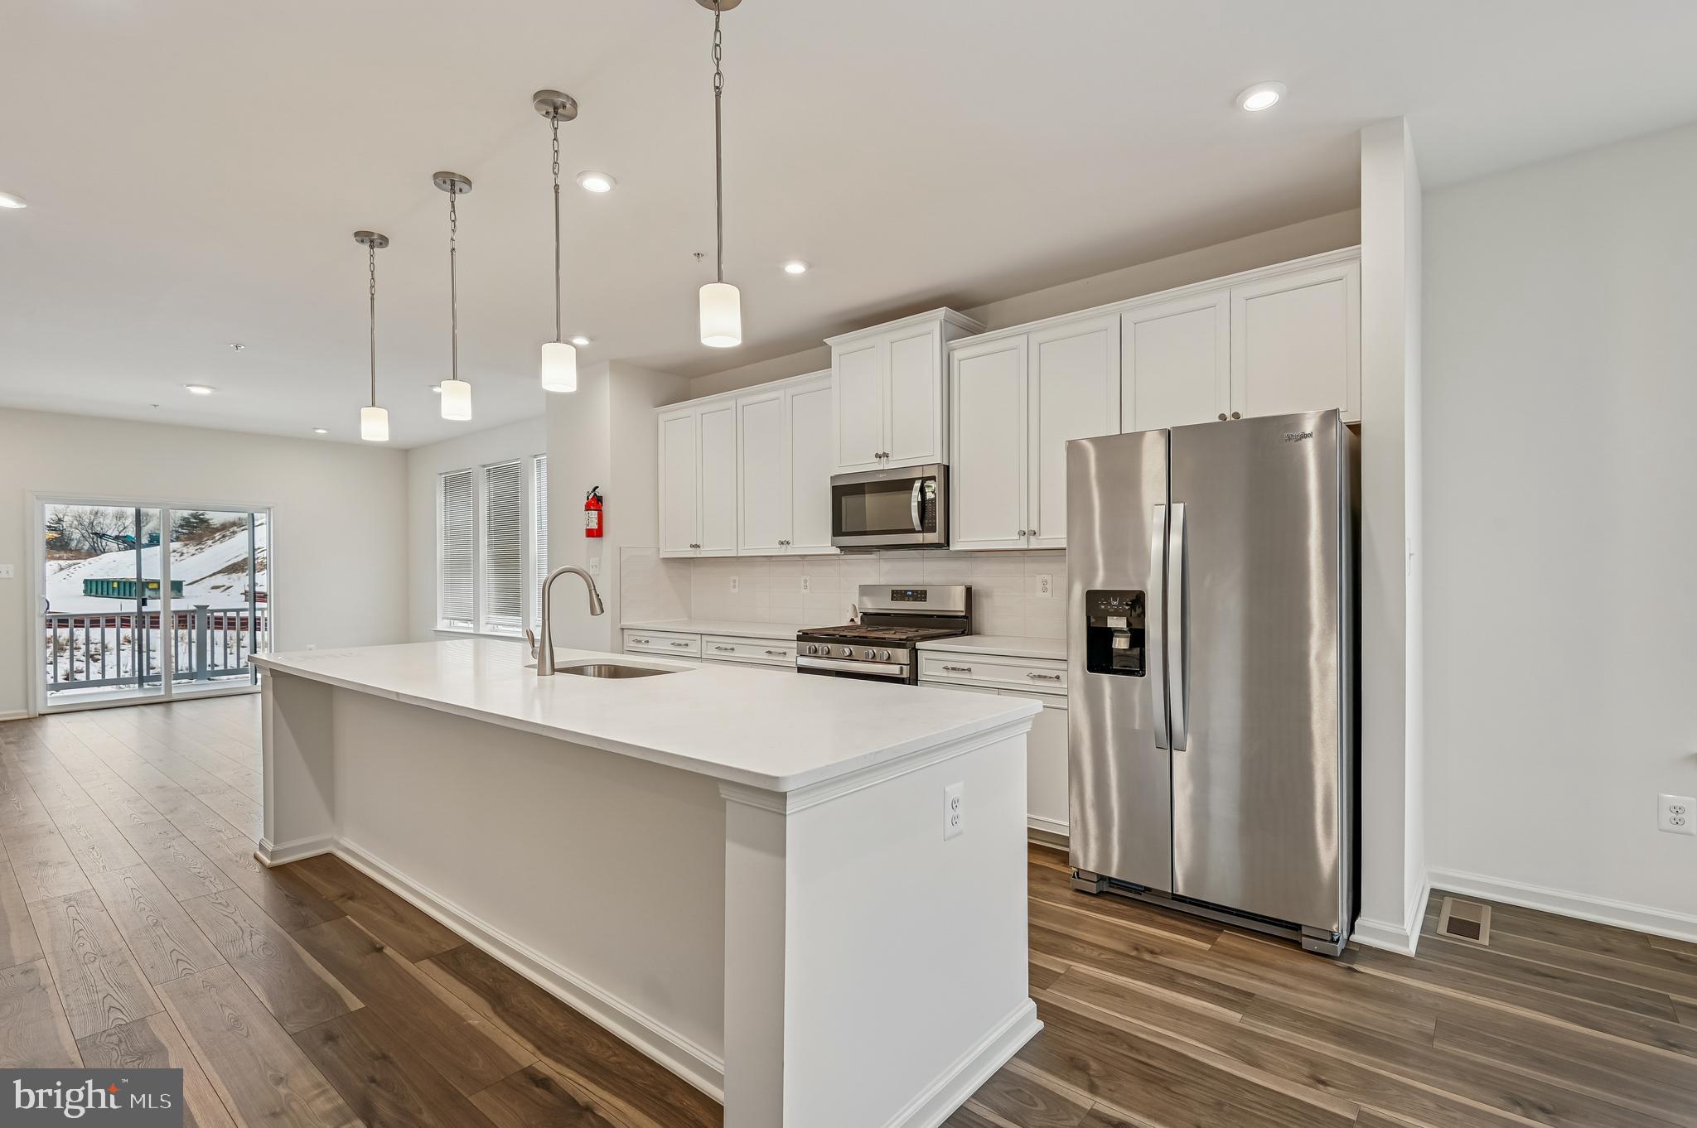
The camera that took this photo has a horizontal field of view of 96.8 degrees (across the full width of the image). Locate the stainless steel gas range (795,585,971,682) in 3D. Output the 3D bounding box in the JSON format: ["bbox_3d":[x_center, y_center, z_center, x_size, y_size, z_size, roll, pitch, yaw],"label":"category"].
[{"bbox_3d":[0.209,0.708,4.191,0.763,1.163,0.705,-1,-1,40],"label":"stainless steel gas range"}]

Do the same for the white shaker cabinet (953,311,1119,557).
[{"bbox_3d":[1.000,-0.602,3.847,0.908,1.064,0.333,-1,-1,39],"label":"white shaker cabinet"}]

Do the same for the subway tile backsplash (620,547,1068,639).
[{"bbox_3d":[-0.108,0.140,4.532,3.359,0.542,0.643,-1,-1,39],"label":"subway tile backsplash"}]

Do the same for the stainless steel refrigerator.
[{"bbox_3d":[1.428,0.395,2.916,0.885,1.743,0.835,-1,-1,40],"label":"stainless steel refrigerator"}]

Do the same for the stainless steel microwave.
[{"bbox_3d":[0.330,-0.300,4.321,0.760,0.421,0.429,-1,-1,39],"label":"stainless steel microwave"}]

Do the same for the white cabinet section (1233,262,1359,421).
[{"bbox_3d":[1.912,-0.860,3.198,0.460,0.624,0.331,-1,-2,38],"label":"white cabinet section"}]

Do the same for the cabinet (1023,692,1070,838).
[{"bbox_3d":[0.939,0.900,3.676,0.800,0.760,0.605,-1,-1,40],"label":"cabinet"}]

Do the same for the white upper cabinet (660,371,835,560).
[{"bbox_3d":[-0.640,-0.598,5.183,1.740,1.097,0.345,-1,-1,40],"label":"white upper cabinet"}]

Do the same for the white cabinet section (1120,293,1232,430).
[{"bbox_3d":[1.522,-0.837,3.412,0.457,0.610,0.325,-1,-1,40],"label":"white cabinet section"}]

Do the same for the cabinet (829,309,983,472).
[{"bbox_3d":[0.319,-0.924,4.351,0.835,0.807,0.415,-1,-1,40],"label":"cabinet"}]

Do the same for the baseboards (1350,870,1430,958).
[{"bbox_3d":[1.976,1.221,2.732,0.185,0.087,0.707,-1,-1,40],"label":"baseboards"}]

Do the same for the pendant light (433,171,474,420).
[{"bbox_3d":[-1.516,-1.017,2.889,0.137,0.917,0.137,-1,-1,39],"label":"pendant light"}]

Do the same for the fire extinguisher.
[{"bbox_3d":[-1.780,-0.357,5.280,0.130,0.365,0.130,-1,-1,39],"label":"fire extinguisher"}]

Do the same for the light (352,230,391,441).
[{"bbox_3d":[-2.138,-1.011,3.380,0.137,0.911,0.137,-1,-1,39],"label":"light"}]

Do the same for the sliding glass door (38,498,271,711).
[{"bbox_3d":[-6.793,0.392,7.483,0.100,1.980,1.730,-1,-1,39],"label":"sliding glass door"}]

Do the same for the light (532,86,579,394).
[{"bbox_3d":[-0.939,-1.022,2.408,0.134,0.926,0.134,-1,-1,40],"label":"light"}]

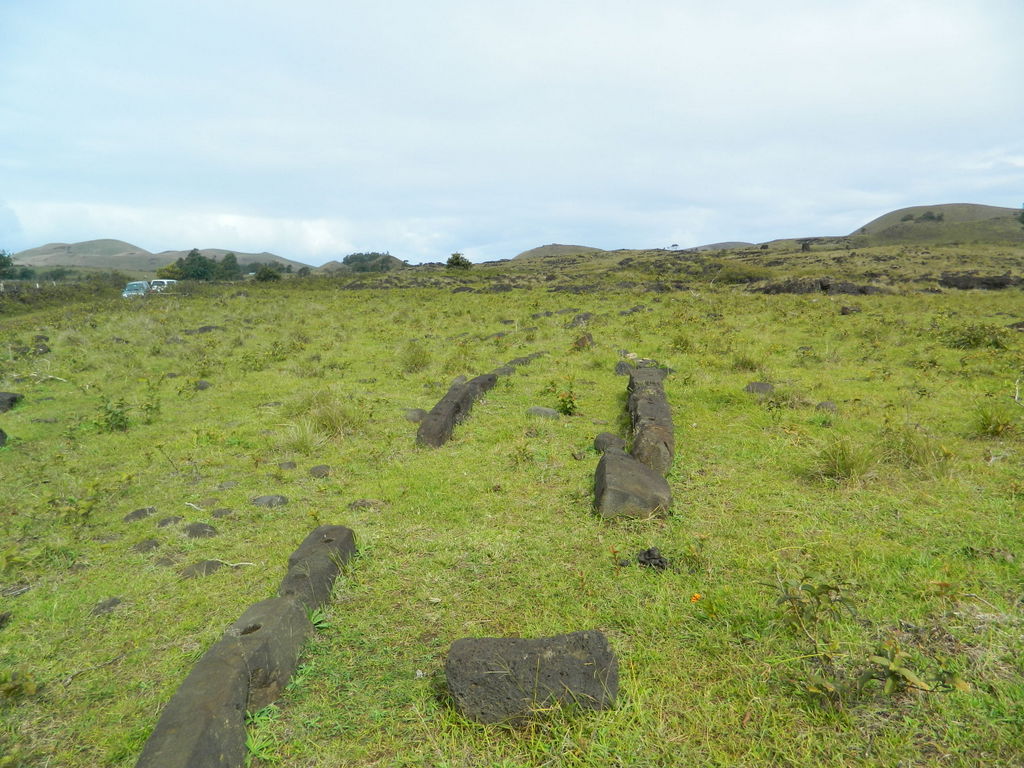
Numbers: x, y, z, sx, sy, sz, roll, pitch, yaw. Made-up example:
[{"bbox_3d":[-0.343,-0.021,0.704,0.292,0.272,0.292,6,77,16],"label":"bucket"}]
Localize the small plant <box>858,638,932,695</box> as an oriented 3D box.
[{"bbox_3d":[1.364,1.005,2.630,0.260,0.150,0.230,5,10,27],"label":"small plant"}]

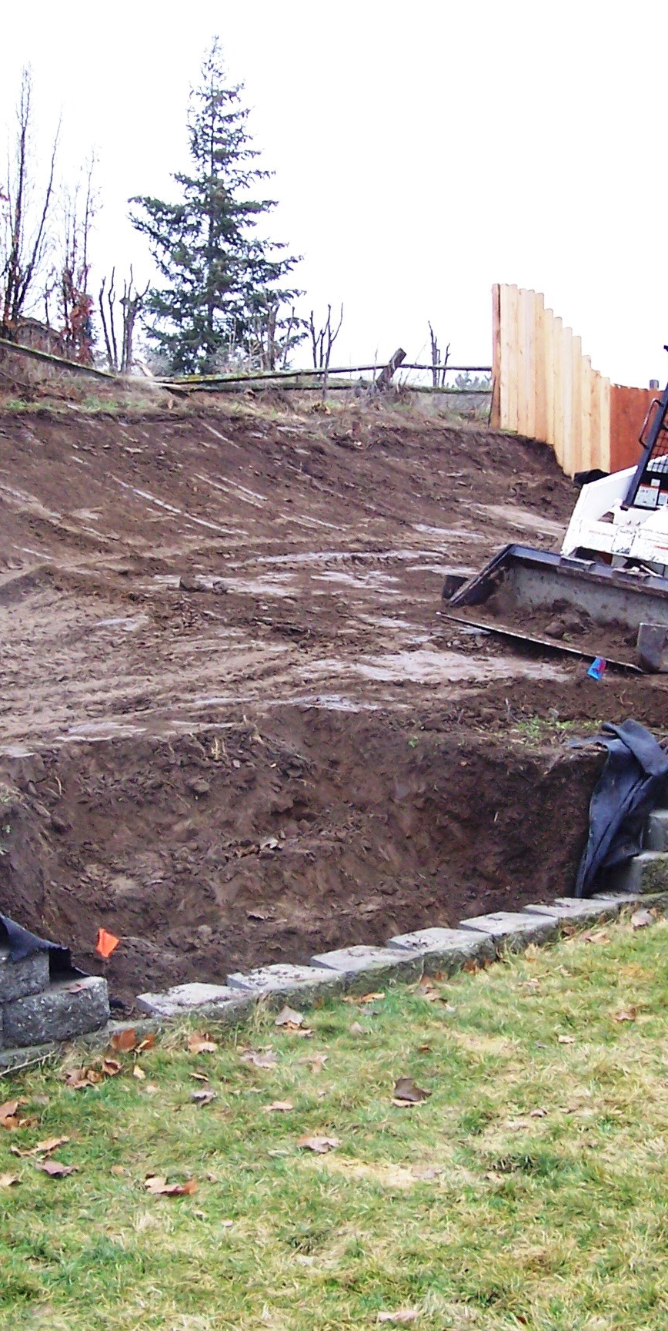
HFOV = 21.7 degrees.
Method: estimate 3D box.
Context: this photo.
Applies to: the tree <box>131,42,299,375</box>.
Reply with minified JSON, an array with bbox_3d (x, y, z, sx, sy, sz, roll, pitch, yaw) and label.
[{"bbox_3d":[-2.121,-8.002,31.000,2.984,6.164,2.984,1,6,0],"label":"tree"}]

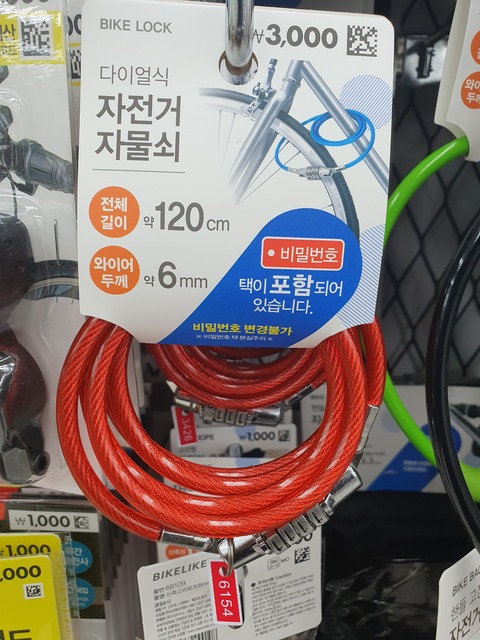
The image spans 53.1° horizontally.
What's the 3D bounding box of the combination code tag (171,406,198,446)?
[{"bbox_3d":[-0.029,0.055,0.253,0.010,0.022,0.002,-11,10,2],"label":"combination code tag"}]

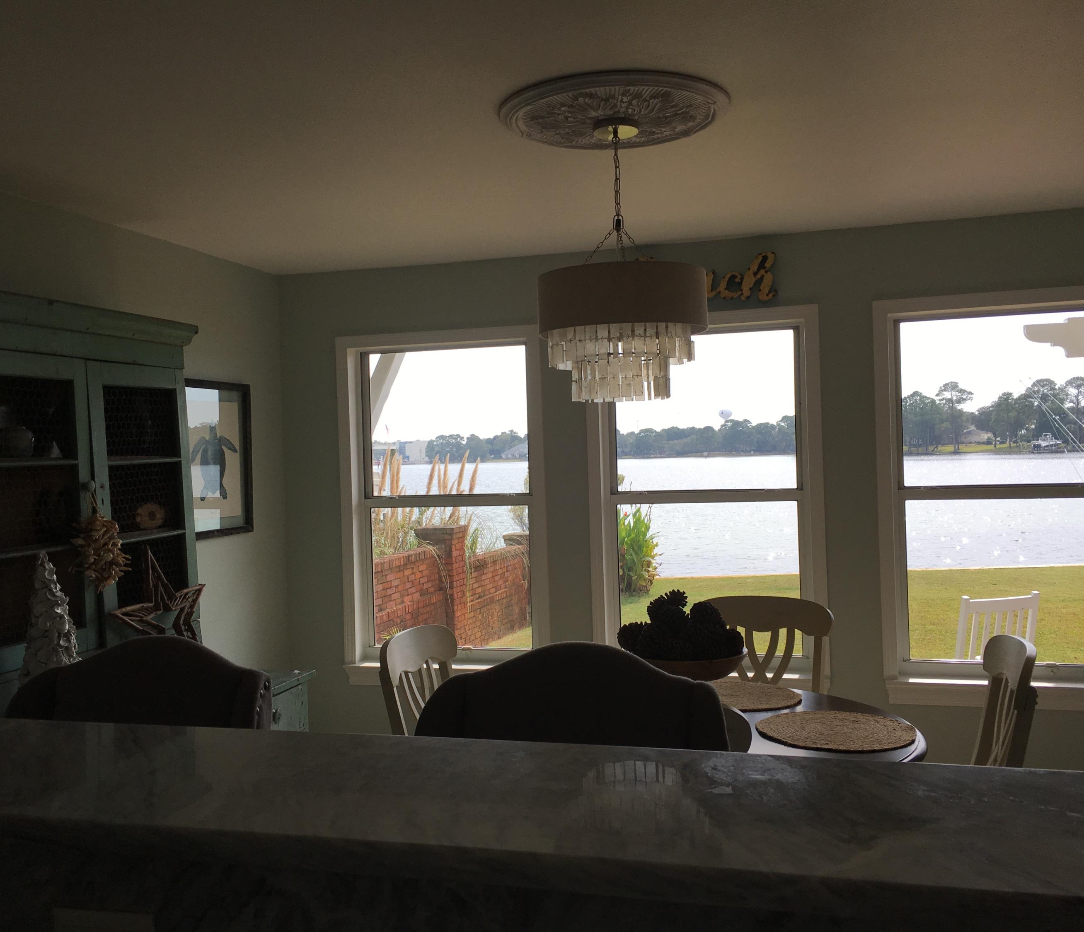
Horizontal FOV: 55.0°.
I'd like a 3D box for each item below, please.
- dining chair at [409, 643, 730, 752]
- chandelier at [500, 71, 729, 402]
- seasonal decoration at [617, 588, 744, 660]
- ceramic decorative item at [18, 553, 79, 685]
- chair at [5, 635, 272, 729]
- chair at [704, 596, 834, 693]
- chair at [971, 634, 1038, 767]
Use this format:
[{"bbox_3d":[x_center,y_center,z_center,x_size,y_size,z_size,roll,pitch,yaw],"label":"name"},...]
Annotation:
[{"bbox_3d":[0.002,0.927,1.747,0.590,1.170,0.600,-1,1,16],"label":"dining chair"},{"bbox_3d":[0.200,-0.557,2.784,0.610,0.775,0.610,-1,1,16],"label":"chandelier"},{"bbox_3d":[0.395,0.453,2.950,0.360,0.200,0.340,-1,1,16],"label":"seasonal decoration"},{"bbox_3d":[-1.344,0.470,2.822,0.210,0.470,0.210,-1,1,16],"label":"ceramic decorative item"},{"bbox_3d":[-0.860,0.950,1.929,0.590,1.170,0.600,-2,1,8],"label":"chair"},{"bbox_3d":[0.747,0.975,3.545,0.500,0.995,0.550,-1,1,16],"label":"chair"},{"bbox_3d":[1.077,0.972,2.967,0.550,0.995,0.500,-1,1,19],"label":"chair"}]

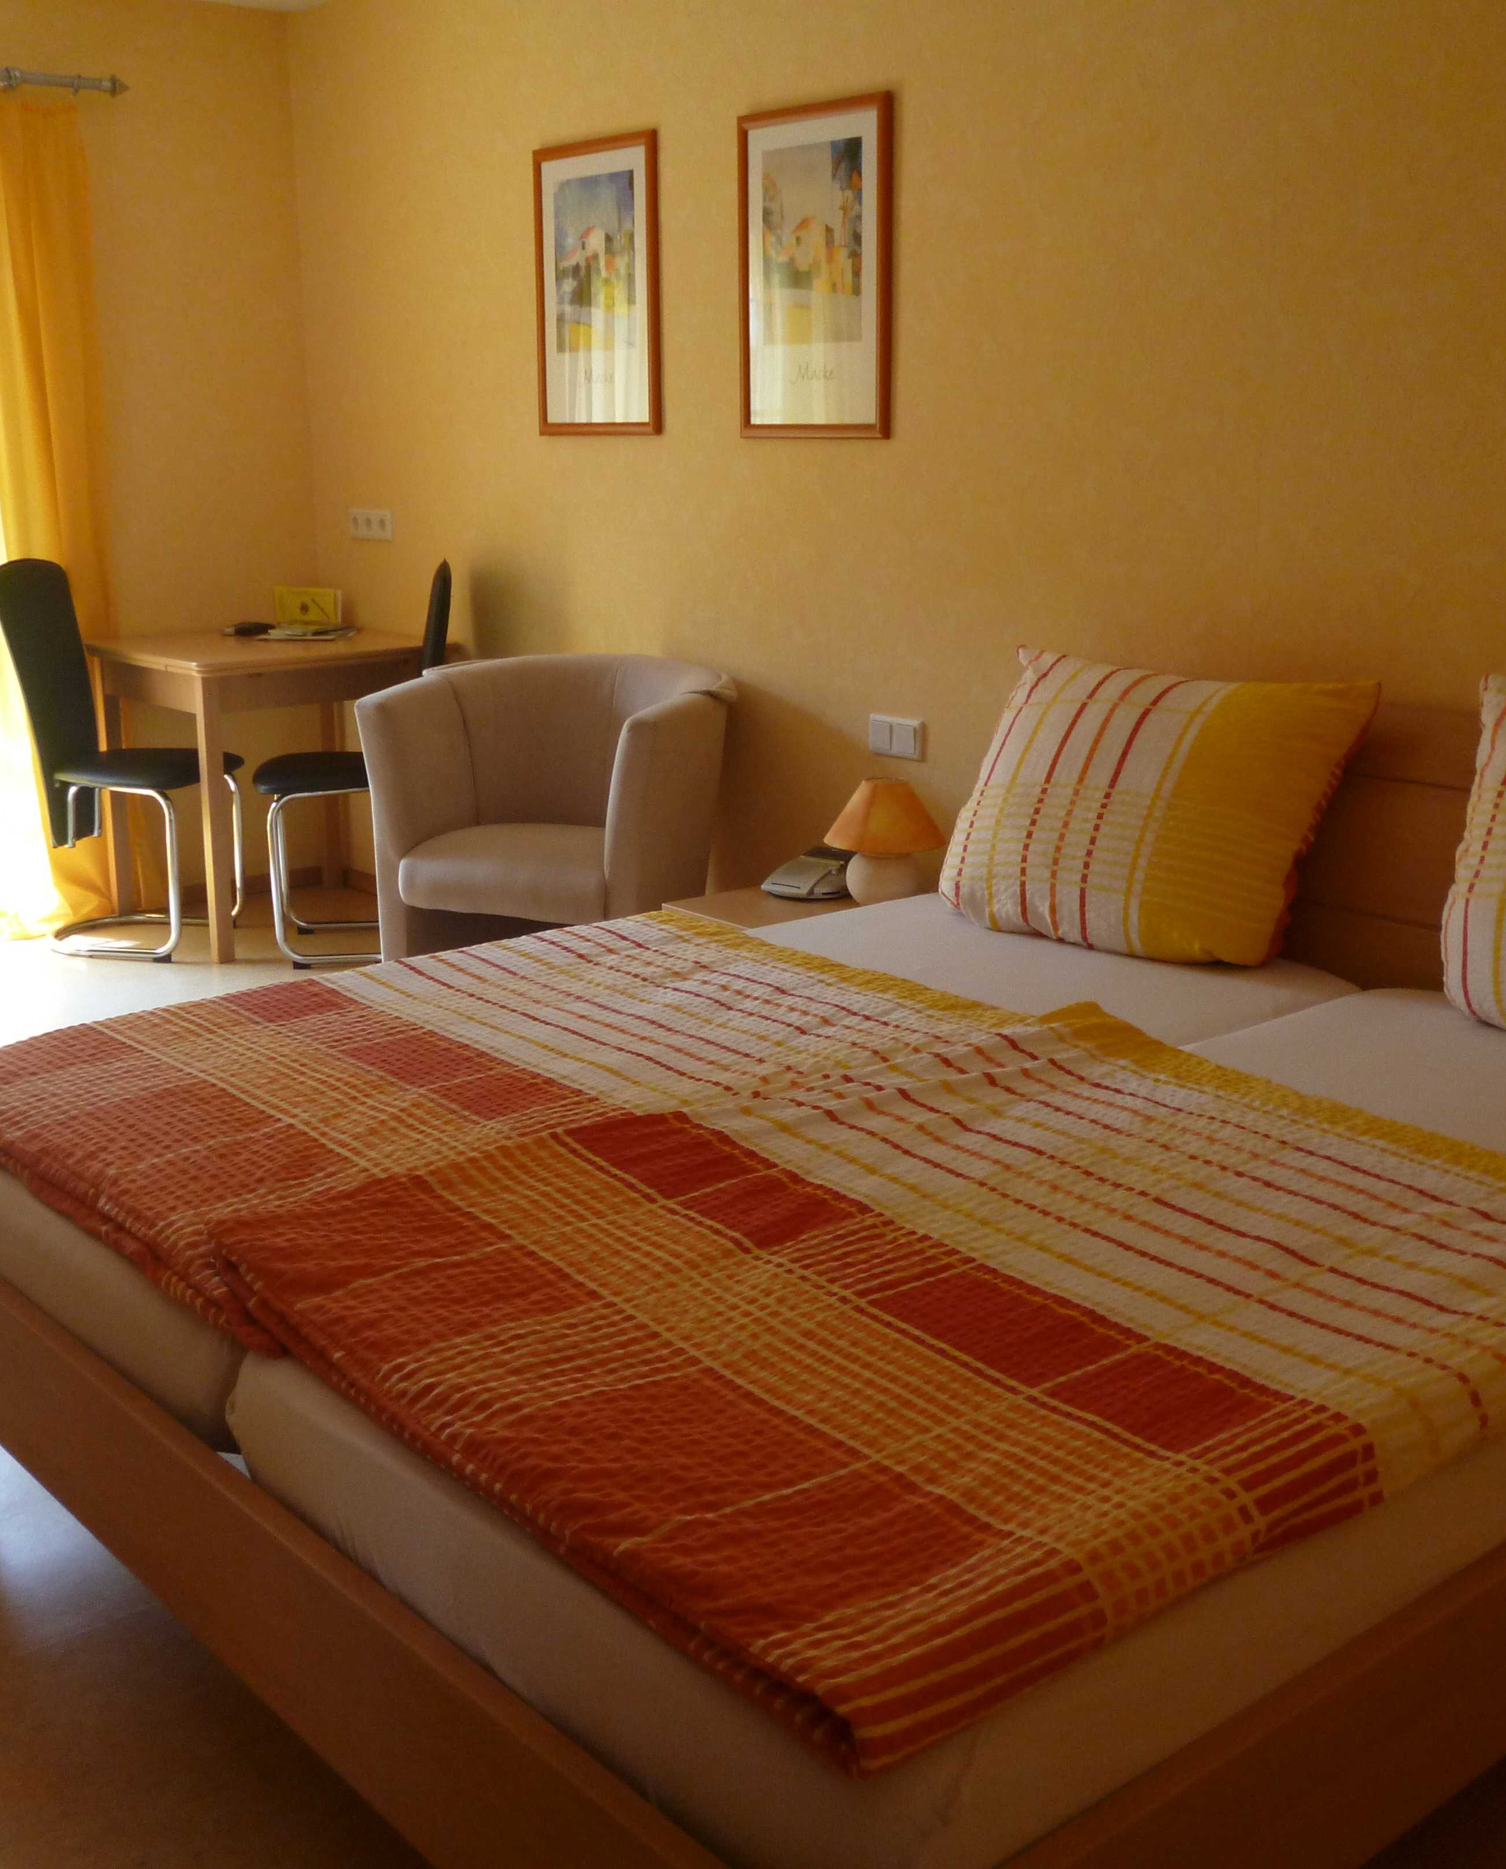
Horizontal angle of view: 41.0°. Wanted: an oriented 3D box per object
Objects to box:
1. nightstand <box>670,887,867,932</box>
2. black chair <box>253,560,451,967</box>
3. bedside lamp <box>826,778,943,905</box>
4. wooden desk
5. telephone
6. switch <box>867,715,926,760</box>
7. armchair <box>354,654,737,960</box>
[{"bbox_3d":[0.135,0.137,3.986,0.450,0.393,0.430,-11,17,-39],"label":"nightstand"},{"bbox_3d":[-1.026,-0.448,5.146,0.570,0.997,0.420,-2,14,-6],"label":"black chair"},{"bbox_3d":[0.262,-0.172,3.882,0.236,0.255,0.236,0,14,0],"label":"bedside lamp"},{"bbox_3d":[-1.281,-0.396,5.442,0.720,0.755,0.720,-11,17,-39],"label":"wooden desk"},{"bbox_3d":[0.122,-0.122,4.041,0.170,0.085,0.205,11,17,38],"label":"telephone"},{"bbox_3d":[0.290,-0.403,4.120,0.014,0.081,0.153,-11,17,-39],"label":"switch"},{"bbox_3d":[-0.388,-0.179,4.459,0.700,0.790,0.660,6,15,23],"label":"armchair"}]

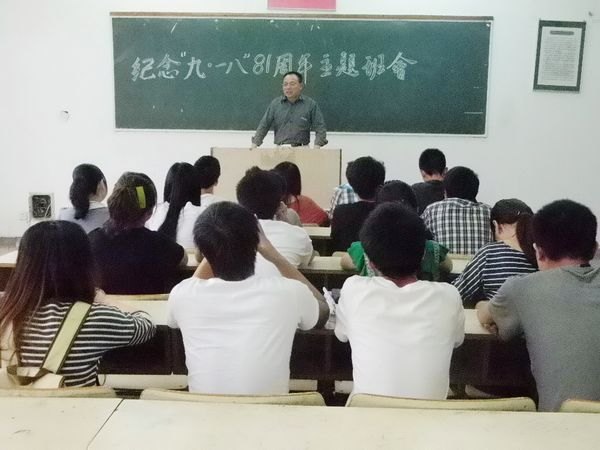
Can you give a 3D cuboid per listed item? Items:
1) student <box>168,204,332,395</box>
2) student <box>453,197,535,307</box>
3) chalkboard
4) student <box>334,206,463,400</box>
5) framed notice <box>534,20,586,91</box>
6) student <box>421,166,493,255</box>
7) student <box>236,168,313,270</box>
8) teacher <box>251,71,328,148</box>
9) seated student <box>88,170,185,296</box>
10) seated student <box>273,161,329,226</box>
[{"bbox_3d":[-0.161,0.533,2.304,0.500,1.246,0.780,1,9,1],"label":"student"},{"bbox_3d":[0.854,0.445,3.204,0.480,1.159,0.780,-1,9,-11],"label":"student"},{"bbox_3d":[0.006,-1.526,7.271,3.878,1.198,0.060,1,9,1],"label":"chalkboard"},{"bbox_3d":[0.282,0.538,2.294,0.470,1.254,0.780,1,9,1],"label":"student"},{"bbox_3d":[2.637,-1.706,7.187,0.465,0.681,0.030,1,9,1],"label":"framed notice"},{"bbox_3d":[0.873,0.264,4.114,0.480,1.220,0.780,1,9,1],"label":"student"},{"bbox_3d":[-0.187,0.369,3.218,0.500,1.274,0.780,1,9,1],"label":"student"},{"bbox_3d":[-0.093,-0.542,6.522,0.695,1.700,0.420,1,9,1],"label":"teacher"},{"bbox_3d":[-0.697,0.377,3.232,0.470,1.240,0.780,1,9,1],"label":"seated student"},{"bbox_3d":[-0.046,0.125,5.054,0.470,1.165,0.780,0,9,-4],"label":"seated student"}]

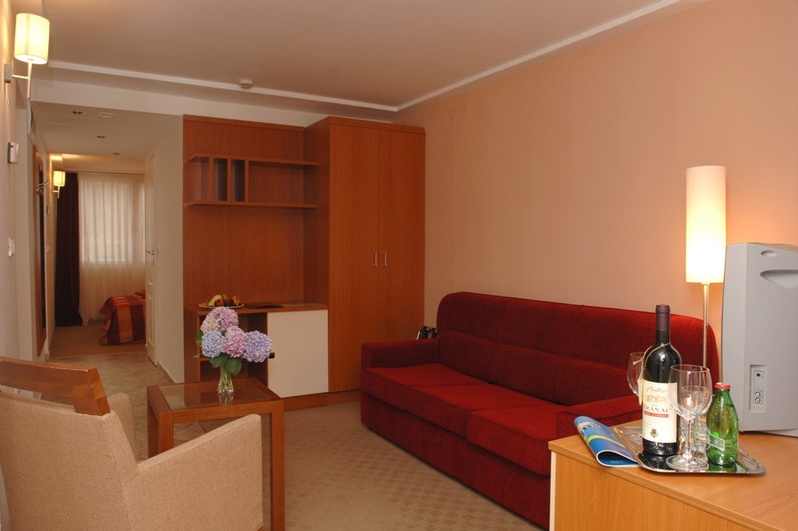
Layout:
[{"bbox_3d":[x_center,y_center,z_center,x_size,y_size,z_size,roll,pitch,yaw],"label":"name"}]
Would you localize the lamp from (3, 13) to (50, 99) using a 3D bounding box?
[{"bbox_3d":[-1.477,-0.829,2.200,0.168,0.330,0.116,-2,3,-32],"label":"lamp"}]

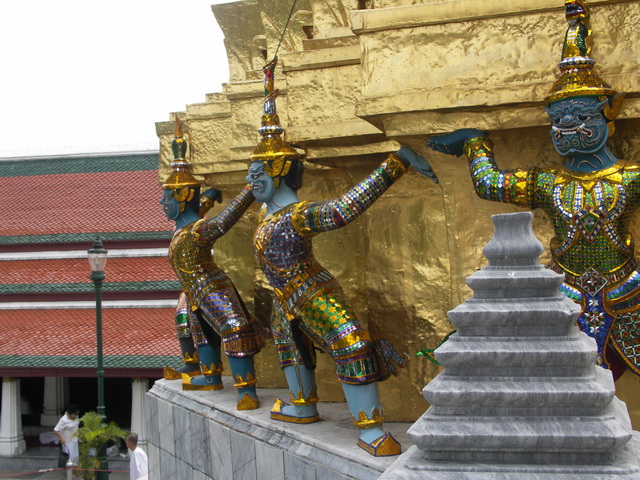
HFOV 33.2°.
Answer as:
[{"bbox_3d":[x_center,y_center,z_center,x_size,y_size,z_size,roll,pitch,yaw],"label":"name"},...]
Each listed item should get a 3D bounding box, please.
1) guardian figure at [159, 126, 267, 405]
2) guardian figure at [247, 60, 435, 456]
[{"bbox_3d":[-0.663,0.107,6.881,0.700,1.800,1.330,-2,0,-26],"label":"guardian figure"},{"bbox_3d":[0.011,0.024,5.410,0.710,1.910,1.360,-2,0,-26],"label":"guardian figure"}]

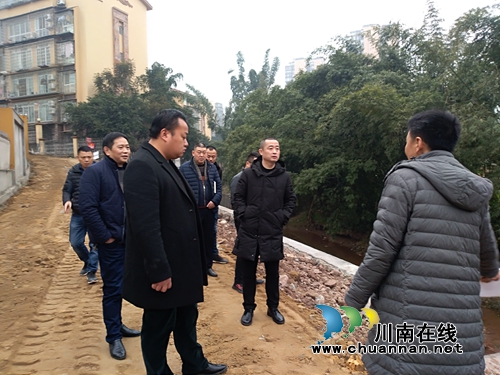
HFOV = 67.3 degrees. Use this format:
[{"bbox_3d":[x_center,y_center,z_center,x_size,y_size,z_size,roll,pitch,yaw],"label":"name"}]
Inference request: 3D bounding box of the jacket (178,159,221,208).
[{"bbox_3d":[-0.645,-0.052,4.844,0.560,0.650,0.360,-2,5,-17],"label":"jacket"}]

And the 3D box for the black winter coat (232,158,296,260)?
[{"bbox_3d":[0.136,0.207,3.531,0.580,0.950,0.360,0,5,4],"label":"black winter coat"}]

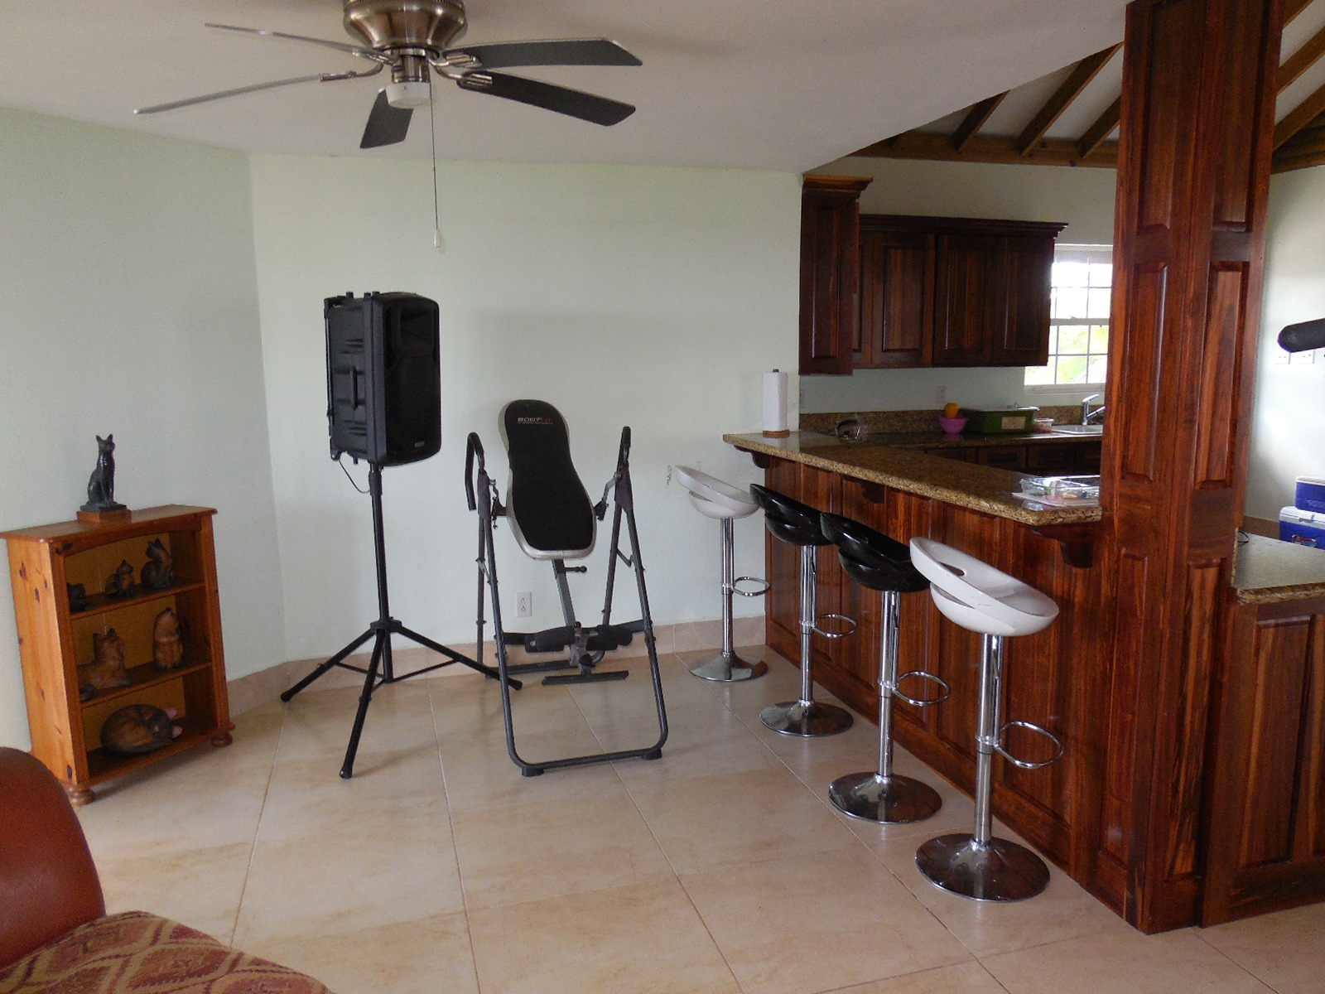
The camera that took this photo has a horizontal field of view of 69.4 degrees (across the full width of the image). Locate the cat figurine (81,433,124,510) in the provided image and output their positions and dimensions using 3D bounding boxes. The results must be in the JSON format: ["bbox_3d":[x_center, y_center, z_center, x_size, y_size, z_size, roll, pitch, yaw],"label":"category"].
[{"bbox_3d":[-2.020,-0.087,3.442,0.135,0.275,0.098,5,10,32],"label":"cat figurine"}]

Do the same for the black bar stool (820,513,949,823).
[{"bbox_3d":[0.739,0.543,3.187,0.420,0.972,0.430,1,9,11],"label":"black bar stool"}]

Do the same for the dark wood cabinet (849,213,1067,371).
[{"bbox_3d":[1.896,-1.367,6.484,1.680,0.965,0.370,-3,9,-16],"label":"dark wood cabinet"}]

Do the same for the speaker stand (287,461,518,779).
[{"bbox_3d":[-1.181,0.391,3.836,1.023,1.120,0.958,0,9,2],"label":"speaker stand"}]

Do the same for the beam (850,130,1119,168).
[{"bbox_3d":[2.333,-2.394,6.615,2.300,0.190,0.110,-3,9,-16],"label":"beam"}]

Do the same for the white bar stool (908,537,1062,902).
[{"bbox_3d":[0.924,0.607,2.755,0.420,0.972,0.430,1,9,13],"label":"white bar stool"}]

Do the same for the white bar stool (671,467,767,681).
[{"bbox_3d":[0.301,0.343,4.525,0.420,0.972,0.430,0,9,4],"label":"white bar stool"}]

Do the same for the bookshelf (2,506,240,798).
[{"bbox_3d":[-1.960,0.547,3.514,0.287,0.928,0.629,4,10,30],"label":"bookshelf"}]

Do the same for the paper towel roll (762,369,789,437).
[{"bbox_3d":[0.559,-0.454,4.694,0.128,0.325,0.128,-1,9,0],"label":"paper towel roll"}]

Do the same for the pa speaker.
[{"bbox_3d":[-1.107,-0.473,3.822,0.290,0.640,0.352,3,10,24],"label":"pa speaker"}]

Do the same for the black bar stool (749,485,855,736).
[{"bbox_3d":[0.578,0.436,3.894,0.420,0.972,0.430,1,9,9],"label":"black bar stool"}]

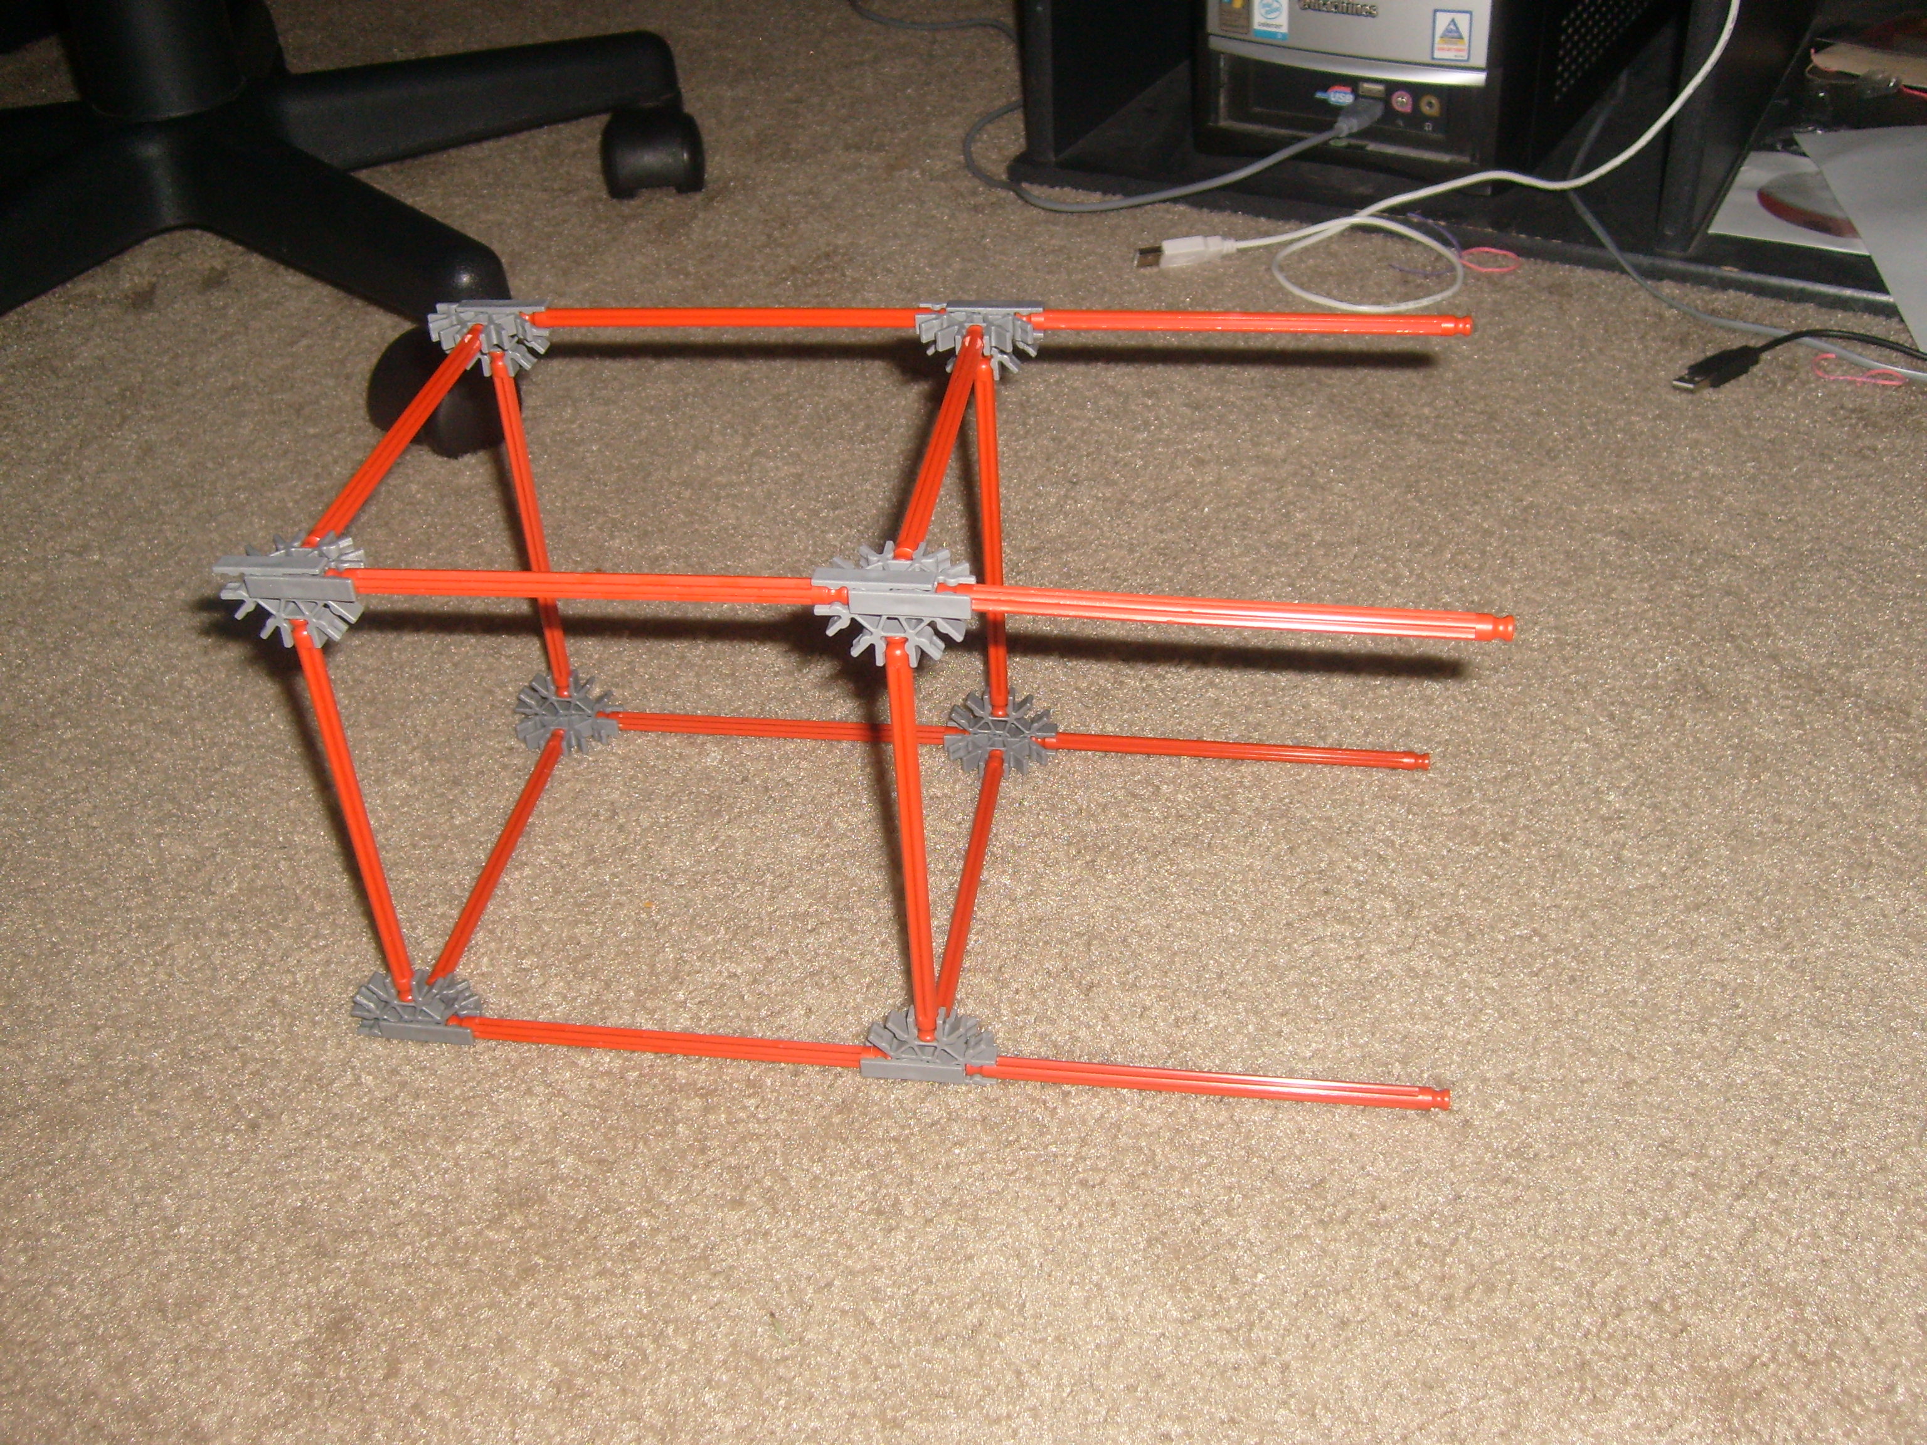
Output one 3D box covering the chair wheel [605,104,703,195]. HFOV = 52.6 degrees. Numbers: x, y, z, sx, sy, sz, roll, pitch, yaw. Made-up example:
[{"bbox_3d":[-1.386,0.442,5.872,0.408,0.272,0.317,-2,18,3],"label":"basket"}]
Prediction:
[{"bbox_3d":[-0.172,-0.316,1.082,0.055,0.053,0.055,-4,36,-1],"label":"chair wheel"}]

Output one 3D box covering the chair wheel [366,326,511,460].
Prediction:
[{"bbox_3d":[-0.225,-0.142,0.845,0.055,0.053,0.055,15,40,24],"label":"chair wheel"}]

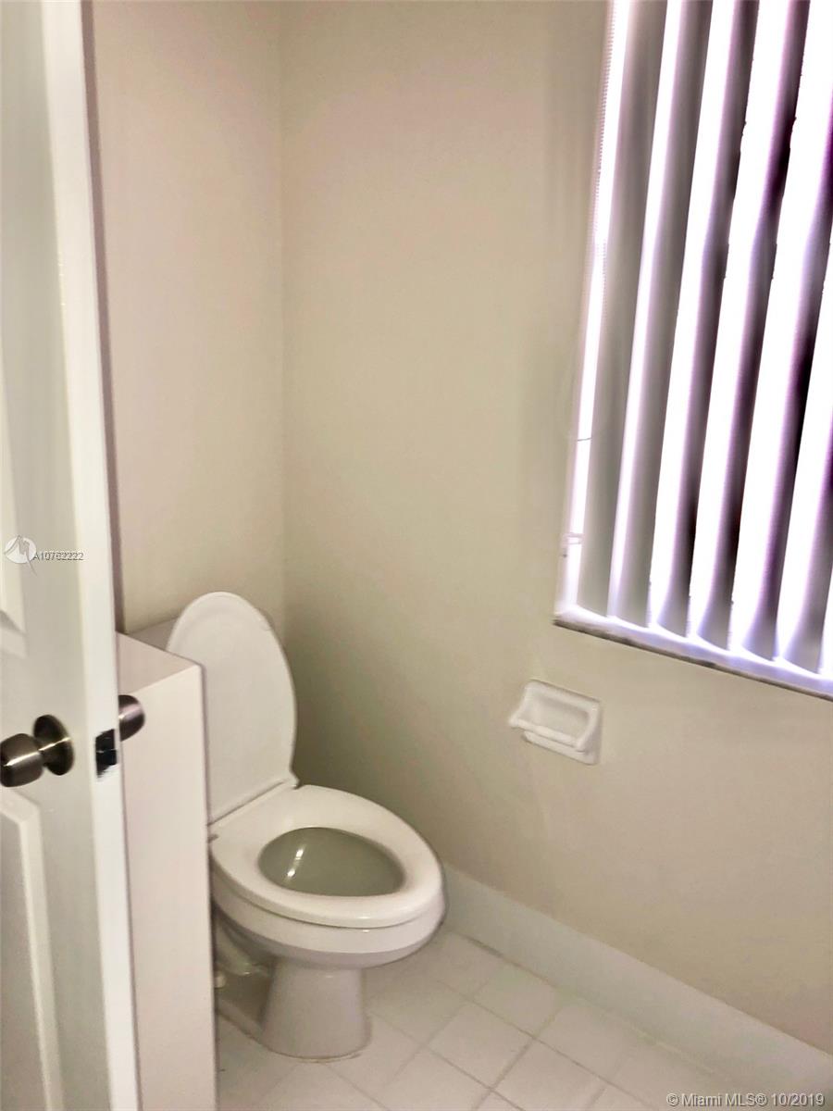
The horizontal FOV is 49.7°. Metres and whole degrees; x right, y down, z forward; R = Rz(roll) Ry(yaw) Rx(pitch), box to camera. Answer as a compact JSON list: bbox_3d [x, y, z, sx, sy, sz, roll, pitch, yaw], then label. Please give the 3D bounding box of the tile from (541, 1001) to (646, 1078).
[{"bbox_3d":[0.343,0.963,1.795,0.153,0.010,0.145,14,19,36],"label":"tile"}]

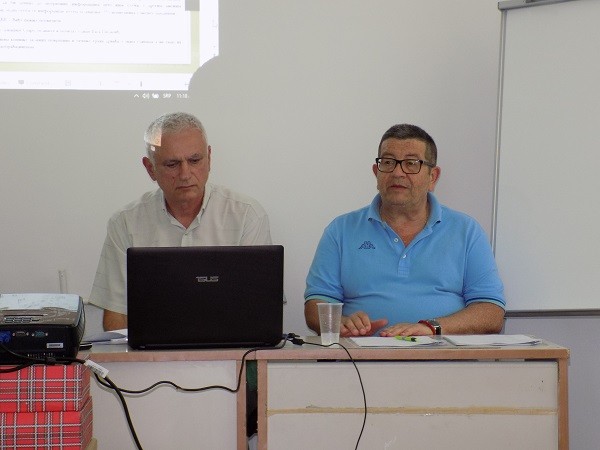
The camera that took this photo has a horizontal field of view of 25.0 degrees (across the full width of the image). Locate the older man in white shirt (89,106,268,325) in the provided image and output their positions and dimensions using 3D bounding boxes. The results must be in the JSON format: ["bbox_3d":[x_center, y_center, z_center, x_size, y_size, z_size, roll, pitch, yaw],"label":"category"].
[{"bbox_3d":[-0.303,0.365,3.610,0.540,1.330,0.720,0,-1,-6],"label":"older man in white shirt"}]

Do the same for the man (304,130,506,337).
[{"bbox_3d":[0.284,0.375,3.670,0.560,1.310,0.720,0,-1,3],"label":"man"}]

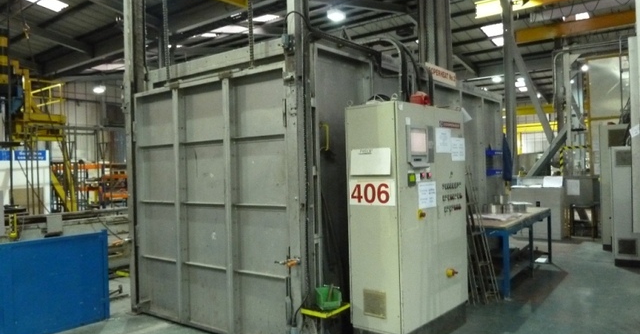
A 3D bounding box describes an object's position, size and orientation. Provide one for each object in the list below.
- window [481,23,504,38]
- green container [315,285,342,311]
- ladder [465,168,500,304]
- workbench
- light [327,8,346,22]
[{"bbox_3d":[7.906,-6.202,21.000,1.150,0.060,1.100,-1,-12,42],"label":"window"},{"bbox_3d":[0.062,1.099,3.889,0.180,0.130,0.210,-2,0,-18],"label":"green container"},{"bbox_3d":[1.755,0.743,5.100,0.080,1.520,0.310,-16,-10,41],"label":"ladder"},{"bbox_3d":[2.453,1.048,6.186,0.720,0.810,2.260,-1,0,38],"label":"workbench"},{"bbox_3d":[0.485,-4.502,13.600,0.500,0.340,0.500,-2,0,0],"label":"light"}]

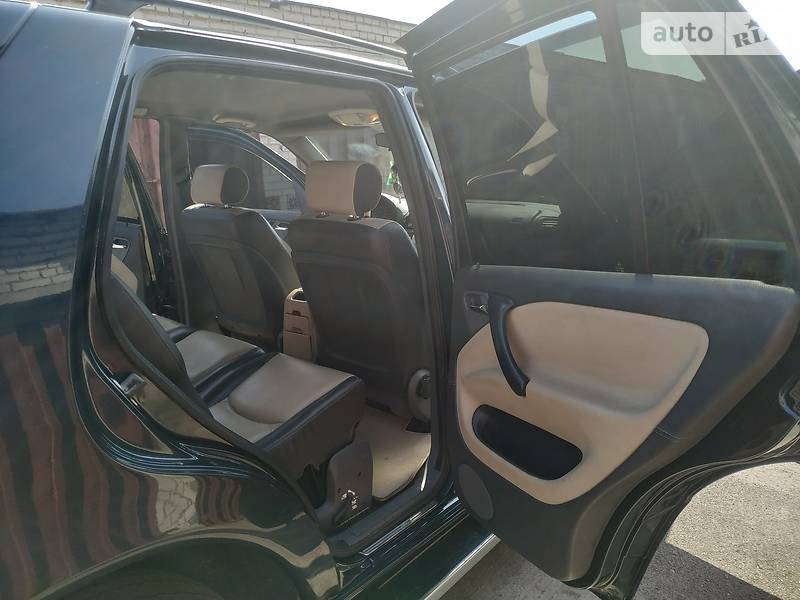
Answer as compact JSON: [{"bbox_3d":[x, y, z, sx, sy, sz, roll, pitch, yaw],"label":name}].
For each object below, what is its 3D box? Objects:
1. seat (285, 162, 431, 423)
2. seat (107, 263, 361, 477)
[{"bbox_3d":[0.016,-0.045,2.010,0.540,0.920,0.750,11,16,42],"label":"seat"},{"bbox_3d":[-0.875,0.043,1.608,1.370,0.770,0.810,11,16,42],"label":"seat"}]

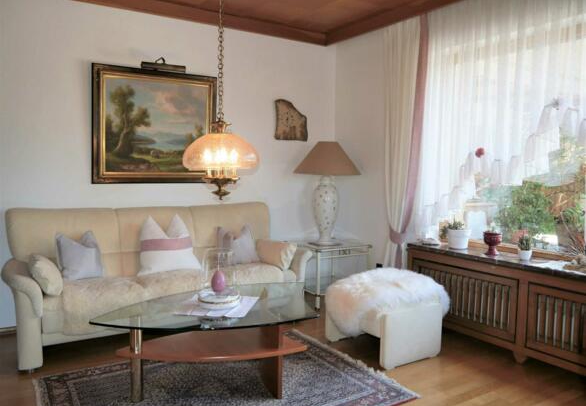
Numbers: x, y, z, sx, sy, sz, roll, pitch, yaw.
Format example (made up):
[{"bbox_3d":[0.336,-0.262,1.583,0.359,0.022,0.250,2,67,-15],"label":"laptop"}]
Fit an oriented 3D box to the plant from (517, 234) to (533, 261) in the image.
[{"bbox_3d":[1.482,0.276,3.026,0.101,0.165,0.101,-2,5,-33],"label":"plant"}]

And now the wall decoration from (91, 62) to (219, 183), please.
[{"bbox_3d":[-1.069,-0.608,3.818,1.005,0.899,0.045,-2,5,-33],"label":"wall decoration"}]

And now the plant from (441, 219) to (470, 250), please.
[{"bbox_3d":[1.207,0.221,3.478,0.191,0.206,0.209,-2,5,-33],"label":"plant"}]

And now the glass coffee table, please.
[{"bbox_3d":[-0.431,0.768,2.658,1.259,0.400,0.800,-1,4,-17],"label":"glass coffee table"}]

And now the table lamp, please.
[{"bbox_3d":[0.303,-0.087,4.145,0.586,0.889,0.586,0,4,0],"label":"table lamp"}]

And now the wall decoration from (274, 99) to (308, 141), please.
[{"bbox_3d":[-0.007,-0.776,4.516,0.371,0.400,0.030,-2,5,-33],"label":"wall decoration"}]

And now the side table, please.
[{"bbox_3d":[0.305,0.609,4.144,0.534,0.516,0.476,-2,5,-33],"label":"side table"}]

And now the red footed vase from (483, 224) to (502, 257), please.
[{"bbox_3d":[1.327,0.242,3.160,0.130,0.209,0.130,-2,5,-33],"label":"red footed vase"}]

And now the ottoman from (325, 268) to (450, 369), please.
[{"bbox_3d":[0.581,0.736,3.088,0.522,0.423,0.661,-2,5,-33],"label":"ottoman"}]

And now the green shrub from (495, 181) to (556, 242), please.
[{"bbox_3d":[2.746,0.106,5.600,0.700,0.730,0.750,-2,5,-33],"label":"green shrub"}]

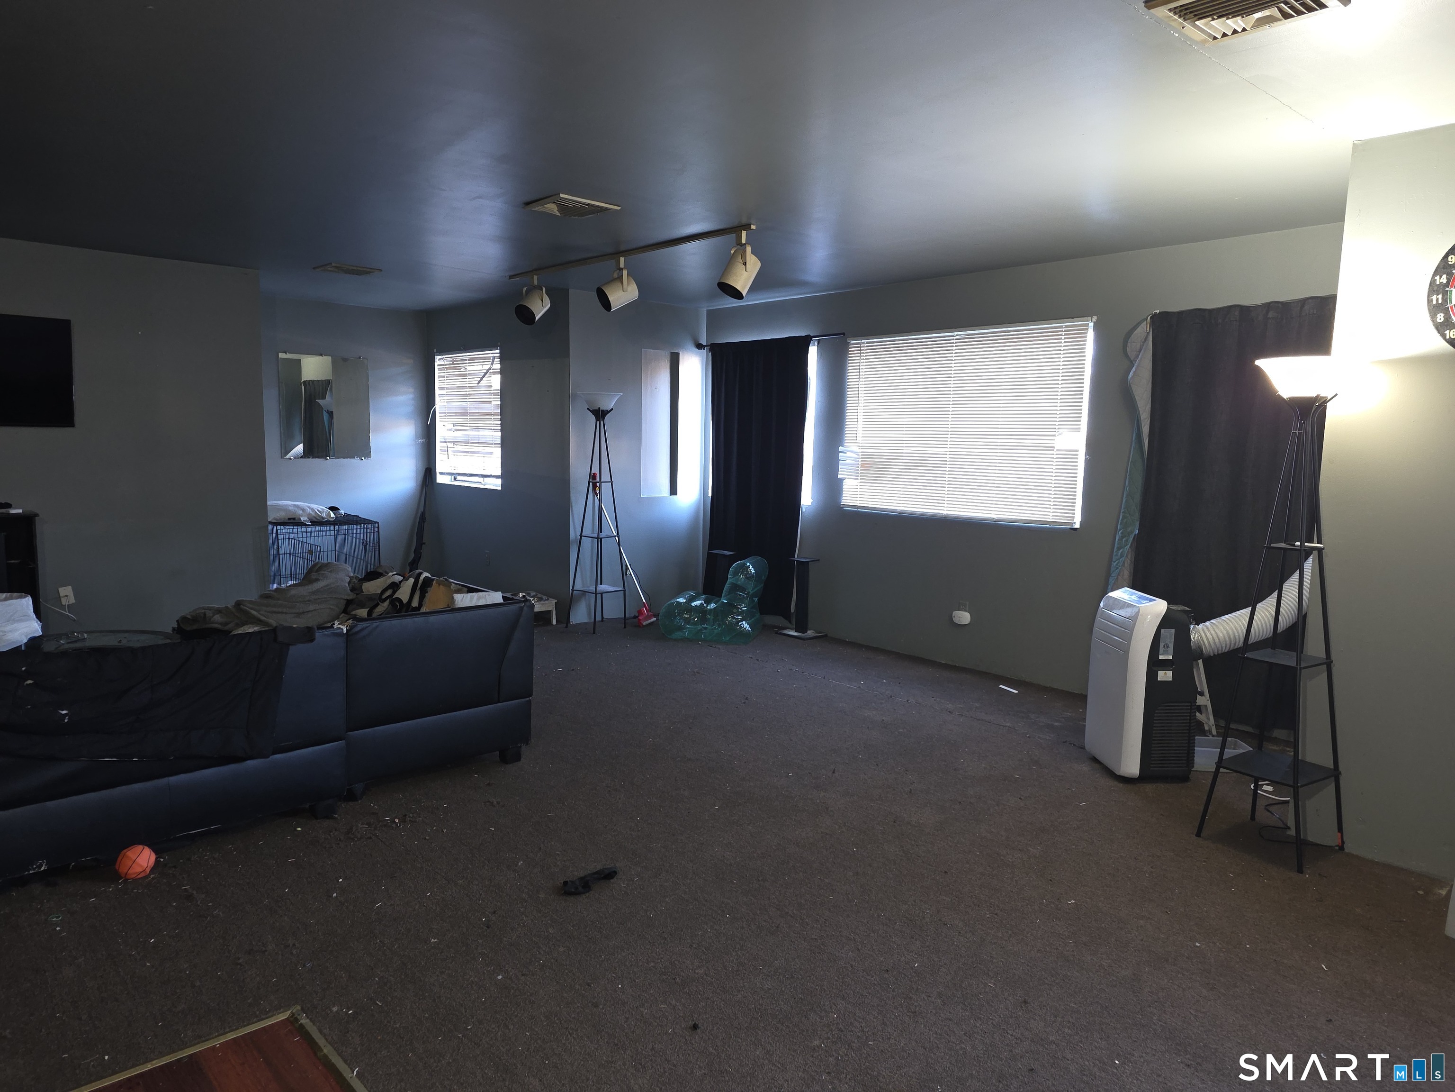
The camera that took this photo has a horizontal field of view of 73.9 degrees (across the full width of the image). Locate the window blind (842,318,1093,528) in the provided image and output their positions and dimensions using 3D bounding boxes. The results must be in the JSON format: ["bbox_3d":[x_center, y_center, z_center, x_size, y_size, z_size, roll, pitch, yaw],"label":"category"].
[{"bbox_3d":[1.430,-0.769,6.136,0.050,1.175,1.775,-4,8,-42],"label":"window blind"}]

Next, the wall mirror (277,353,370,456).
[{"bbox_3d":[-3.385,-1.167,8.169,0.743,0.859,0.020,-4,8,-42],"label":"wall mirror"}]

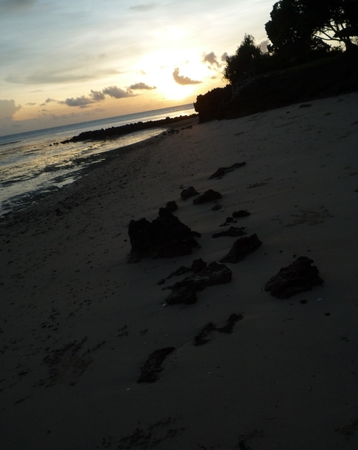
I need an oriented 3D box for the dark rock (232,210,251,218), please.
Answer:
[{"bbox_3d":[0.791,-0.152,5.451,0.210,0.060,0.170,-10,15,0],"label":"dark rock"}]

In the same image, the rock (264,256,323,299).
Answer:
[{"bbox_3d":[0.839,0.369,3.230,0.390,0.219,0.290,-12,15,-10],"label":"rock"}]

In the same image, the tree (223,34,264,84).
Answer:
[{"bbox_3d":[5.657,-14.470,38.000,2.800,3.700,2.700,-10,15,0],"label":"tree"}]

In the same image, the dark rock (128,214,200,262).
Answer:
[{"bbox_3d":[-0.165,0.106,4.823,0.750,0.446,0.460,-7,15,10],"label":"dark rock"}]

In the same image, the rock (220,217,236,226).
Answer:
[{"bbox_3d":[0.614,-0.051,5.474,0.190,0.075,0.130,-11,15,-5],"label":"rock"}]

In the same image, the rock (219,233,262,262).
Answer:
[{"bbox_3d":[0.608,0.206,4.150,0.430,0.174,0.230,-17,16,-24],"label":"rock"}]

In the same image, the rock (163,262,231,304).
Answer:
[{"bbox_3d":[0.185,0.482,3.794,0.570,0.170,0.300,-19,18,-32],"label":"rock"}]

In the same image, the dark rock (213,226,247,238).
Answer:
[{"bbox_3d":[0.587,0.076,5.030,0.370,0.080,0.170,-10,15,0],"label":"dark rock"}]

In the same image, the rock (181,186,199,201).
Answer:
[{"bbox_3d":[0.185,-0.549,7.317,0.310,0.167,0.260,-10,15,0],"label":"rock"}]

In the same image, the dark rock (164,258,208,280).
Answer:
[{"bbox_3d":[0.068,0.399,4.125,0.430,0.113,0.190,-10,15,-3],"label":"dark rock"}]

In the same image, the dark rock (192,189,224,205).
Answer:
[{"bbox_3d":[0.439,-0.459,6.752,0.450,0.163,0.320,-10,15,0],"label":"dark rock"}]

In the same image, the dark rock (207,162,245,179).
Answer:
[{"bbox_3d":[0.981,-1.123,8.853,0.860,0.160,0.270,-19,18,-32],"label":"dark rock"}]

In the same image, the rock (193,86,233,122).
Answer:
[{"bbox_3d":[2.629,-9.416,34.000,2.500,2.400,2.500,-10,15,0],"label":"rock"}]

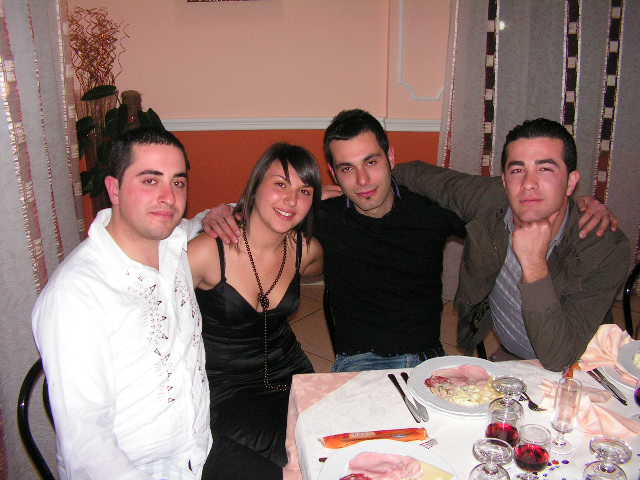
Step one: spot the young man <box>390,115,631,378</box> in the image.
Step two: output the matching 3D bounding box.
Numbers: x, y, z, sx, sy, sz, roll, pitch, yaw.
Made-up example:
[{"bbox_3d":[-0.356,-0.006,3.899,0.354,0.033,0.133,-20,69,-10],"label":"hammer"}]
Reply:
[{"bbox_3d":[0.420,0.383,1.668,0.680,1.330,0.780,3,20,8],"label":"young man"}]

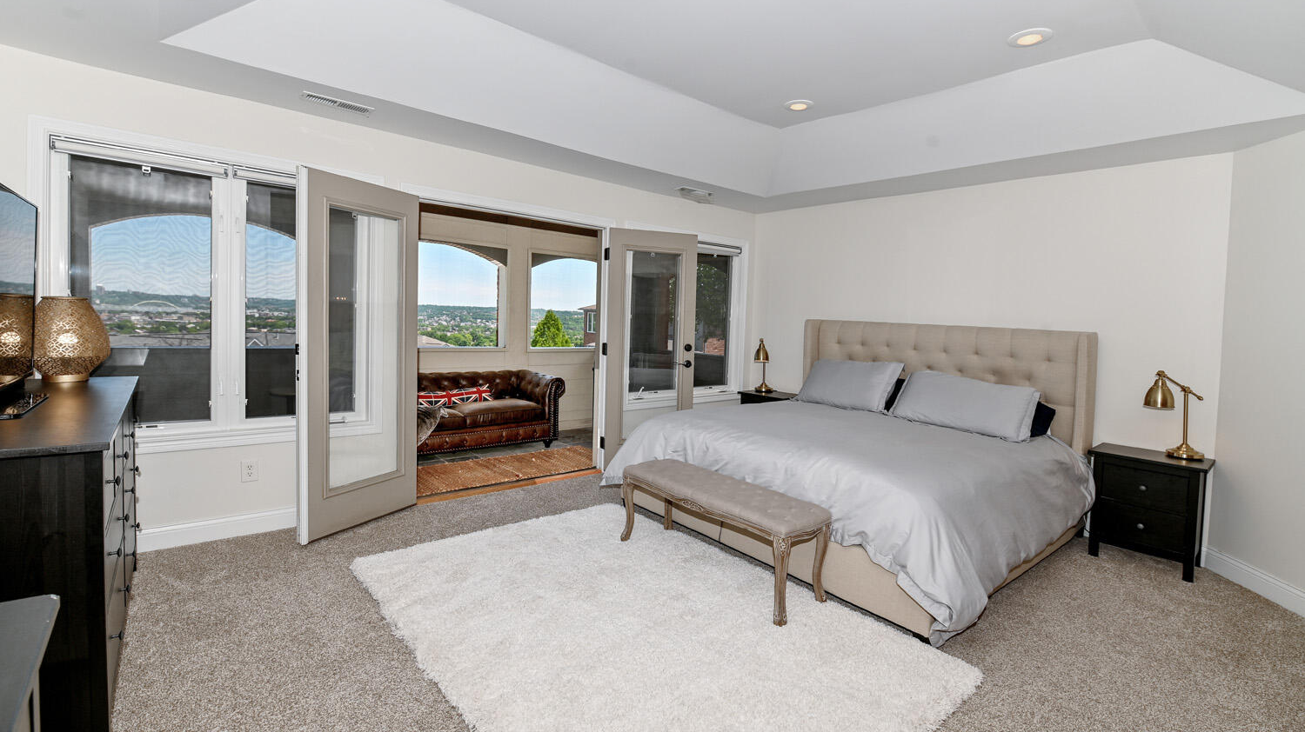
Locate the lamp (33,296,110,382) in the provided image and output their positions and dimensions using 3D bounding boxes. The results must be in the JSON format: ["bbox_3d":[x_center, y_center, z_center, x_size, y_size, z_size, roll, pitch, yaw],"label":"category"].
[{"bbox_3d":[-2.689,-0.122,2.480,0.285,0.373,0.285,7,7,42],"label":"lamp"}]

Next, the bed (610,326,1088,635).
[{"bbox_3d":[1.380,0.400,3.799,2.270,1.390,2.240,-1,6,-40],"label":"bed"}]

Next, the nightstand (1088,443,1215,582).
[{"bbox_3d":[3.055,0.885,3.359,0.385,0.655,0.535,-2,7,-42],"label":"nightstand"}]

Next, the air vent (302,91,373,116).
[{"bbox_3d":[-1.746,-1.432,2.982,0.350,0.030,0.170,-1,6,-38],"label":"air vent"}]

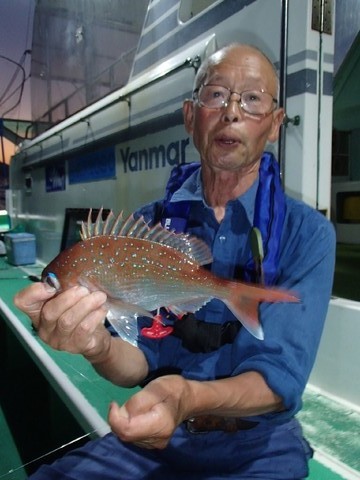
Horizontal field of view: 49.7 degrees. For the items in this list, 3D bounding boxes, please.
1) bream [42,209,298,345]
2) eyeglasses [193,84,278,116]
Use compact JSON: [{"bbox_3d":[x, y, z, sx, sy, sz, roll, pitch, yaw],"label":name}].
[{"bbox_3d":[-0.006,0.051,0.475,0.310,0.160,0.050,6,2,-10],"label":"bream"},{"bbox_3d":[0.107,-0.243,0.702,0.140,0.043,0.140,11,14,11],"label":"eyeglasses"}]

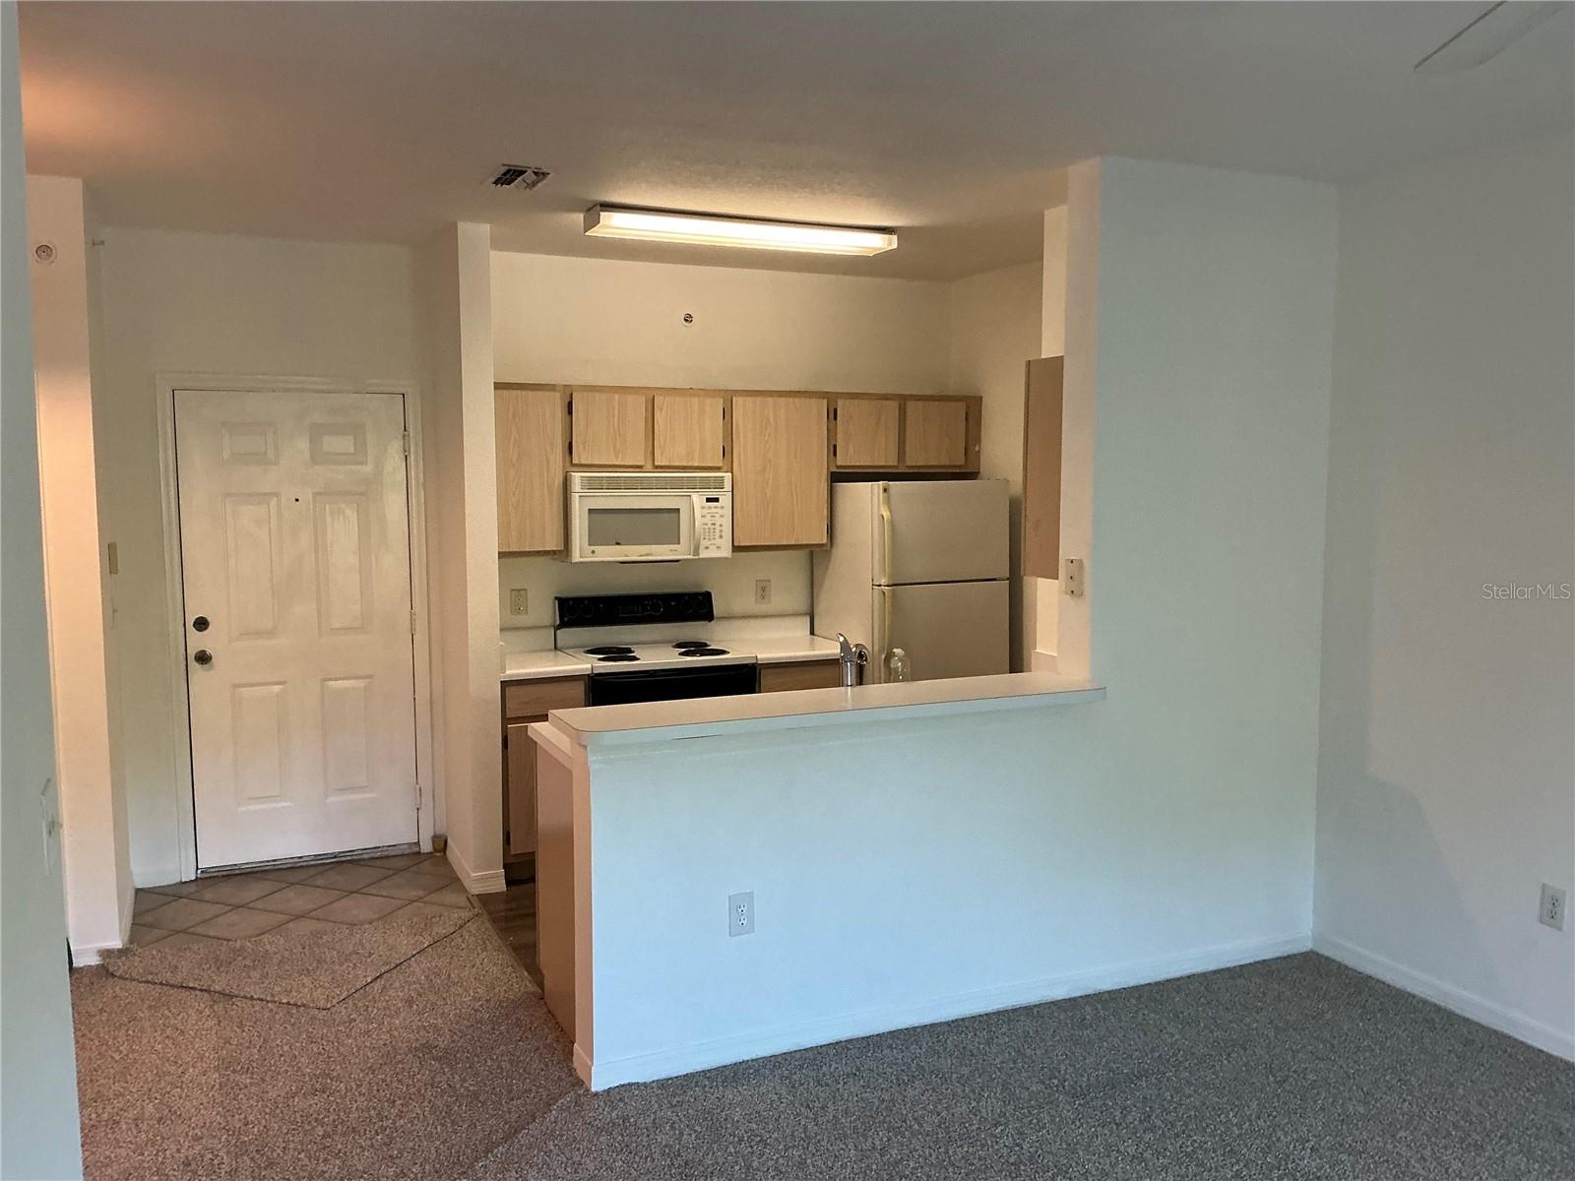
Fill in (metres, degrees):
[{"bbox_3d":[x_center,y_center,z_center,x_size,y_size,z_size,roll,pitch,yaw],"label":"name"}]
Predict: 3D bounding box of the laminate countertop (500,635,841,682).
[{"bbox_3d":[-0.532,0.297,5.860,1.698,0.040,0.637,-2,6,-24],"label":"laminate countertop"}]

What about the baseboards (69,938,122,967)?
[{"bbox_3d":[-2.428,1.279,4.483,0.154,0.070,0.015,-2,6,-24],"label":"baseboards"}]

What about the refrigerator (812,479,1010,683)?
[{"bbox_3d":[0.608,0.308,6.278,0.697,1.675,0.730,-2,6,-24],"label":"refrigerator"}]

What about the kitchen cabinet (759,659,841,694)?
[{"bbox_3d":[-0.015,0.726,6.139,0.540,0.868,0.612,-2,6,-24],"label":"kitchen cabinet"}]

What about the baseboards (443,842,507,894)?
[{"bbox_3d":[-1.371,1.178,5.566,0.158,0.088,0.683,-2,6,-24],"label":"baseboards"}]

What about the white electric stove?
[{"bbox_3d":[-0.602,0.613,5.811,0.755,1.148,0.669,-2,6,-24],"label":"white electric stove"}]

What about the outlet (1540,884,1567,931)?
[{"bbox_3d":[2.251,0.934,3.752,0.010,0.117,0.071,-2,6,-24],"label":"outlet"}]

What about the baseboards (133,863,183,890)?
[{"bbox_3d":[-2.651,1.199,5.371,0.184,0.095,0.018,-2,6,-24],"label":"baseboards"}]

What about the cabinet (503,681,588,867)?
[{"bbox_3d":[-1.132,0.724,5.616,0.379,0.776,0.632,-2,6,-24],"label":"cabinet"}]

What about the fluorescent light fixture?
[{"bbox_3d":[-0.166,-1.410,5.008,1.235,0.075,0.213,-2,6,-24],"label":"fluorescent light fixture"}]

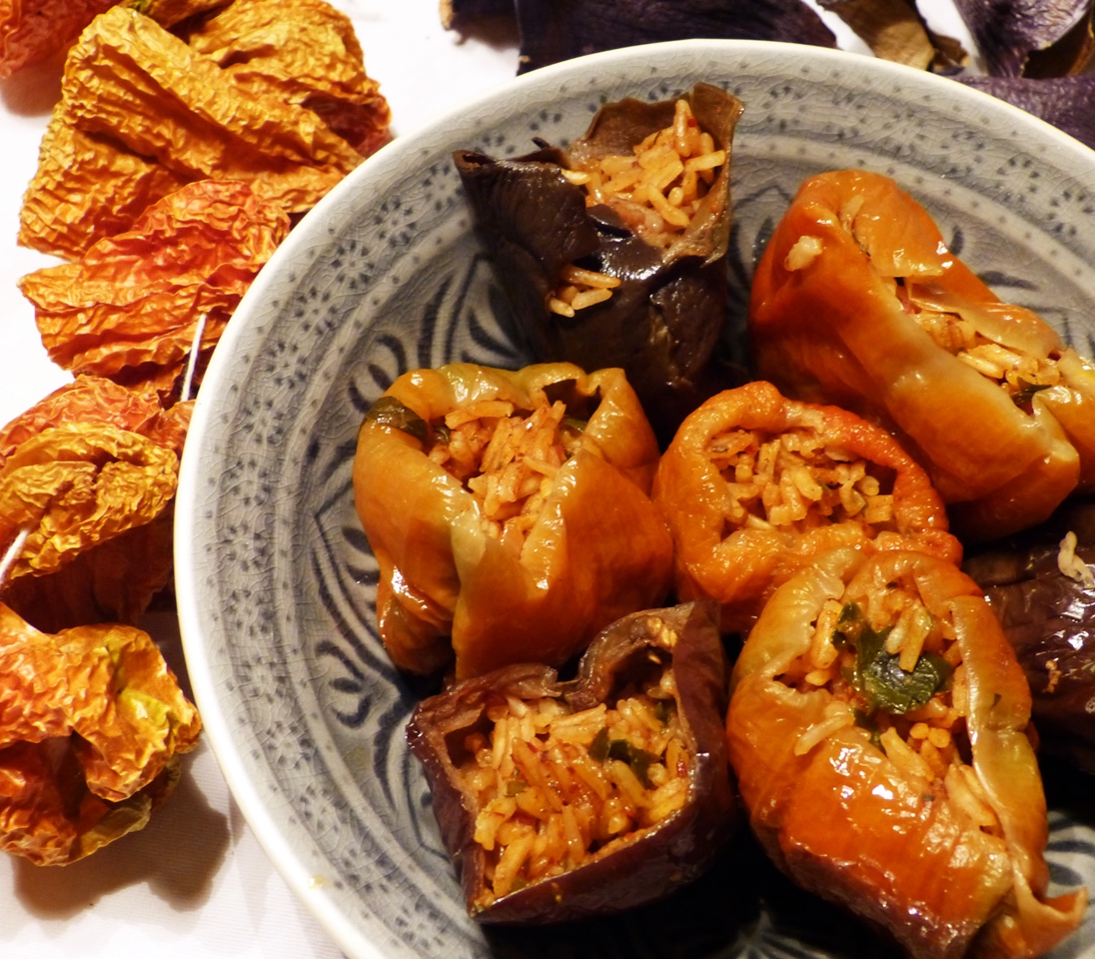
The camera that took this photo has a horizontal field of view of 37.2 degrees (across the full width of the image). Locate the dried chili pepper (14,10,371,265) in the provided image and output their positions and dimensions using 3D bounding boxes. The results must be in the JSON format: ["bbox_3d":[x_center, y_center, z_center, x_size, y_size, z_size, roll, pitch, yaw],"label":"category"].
[{"bbox_3d":[-0.088,-0.083,0.399,0.084,0.038,0.064,-10,63,-7],"label":"dried chili pepper"}]

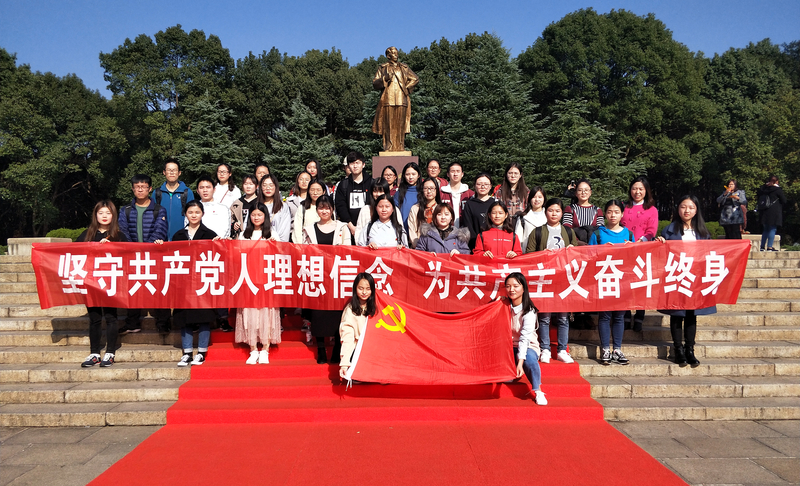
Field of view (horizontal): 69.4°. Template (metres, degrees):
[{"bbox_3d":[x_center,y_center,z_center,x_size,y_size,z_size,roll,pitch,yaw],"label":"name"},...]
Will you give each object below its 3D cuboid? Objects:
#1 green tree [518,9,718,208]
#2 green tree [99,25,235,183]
[{"bbox_3d":[10.588,-5.436,28.000,9.700,11.800,9.000,0,-1,-1],"label":"green tree"},{"bbox_3d":[-10.830,-4.903,26.852,6.600,10.419,6.600,0,0,-1],"label":"green tree"}]

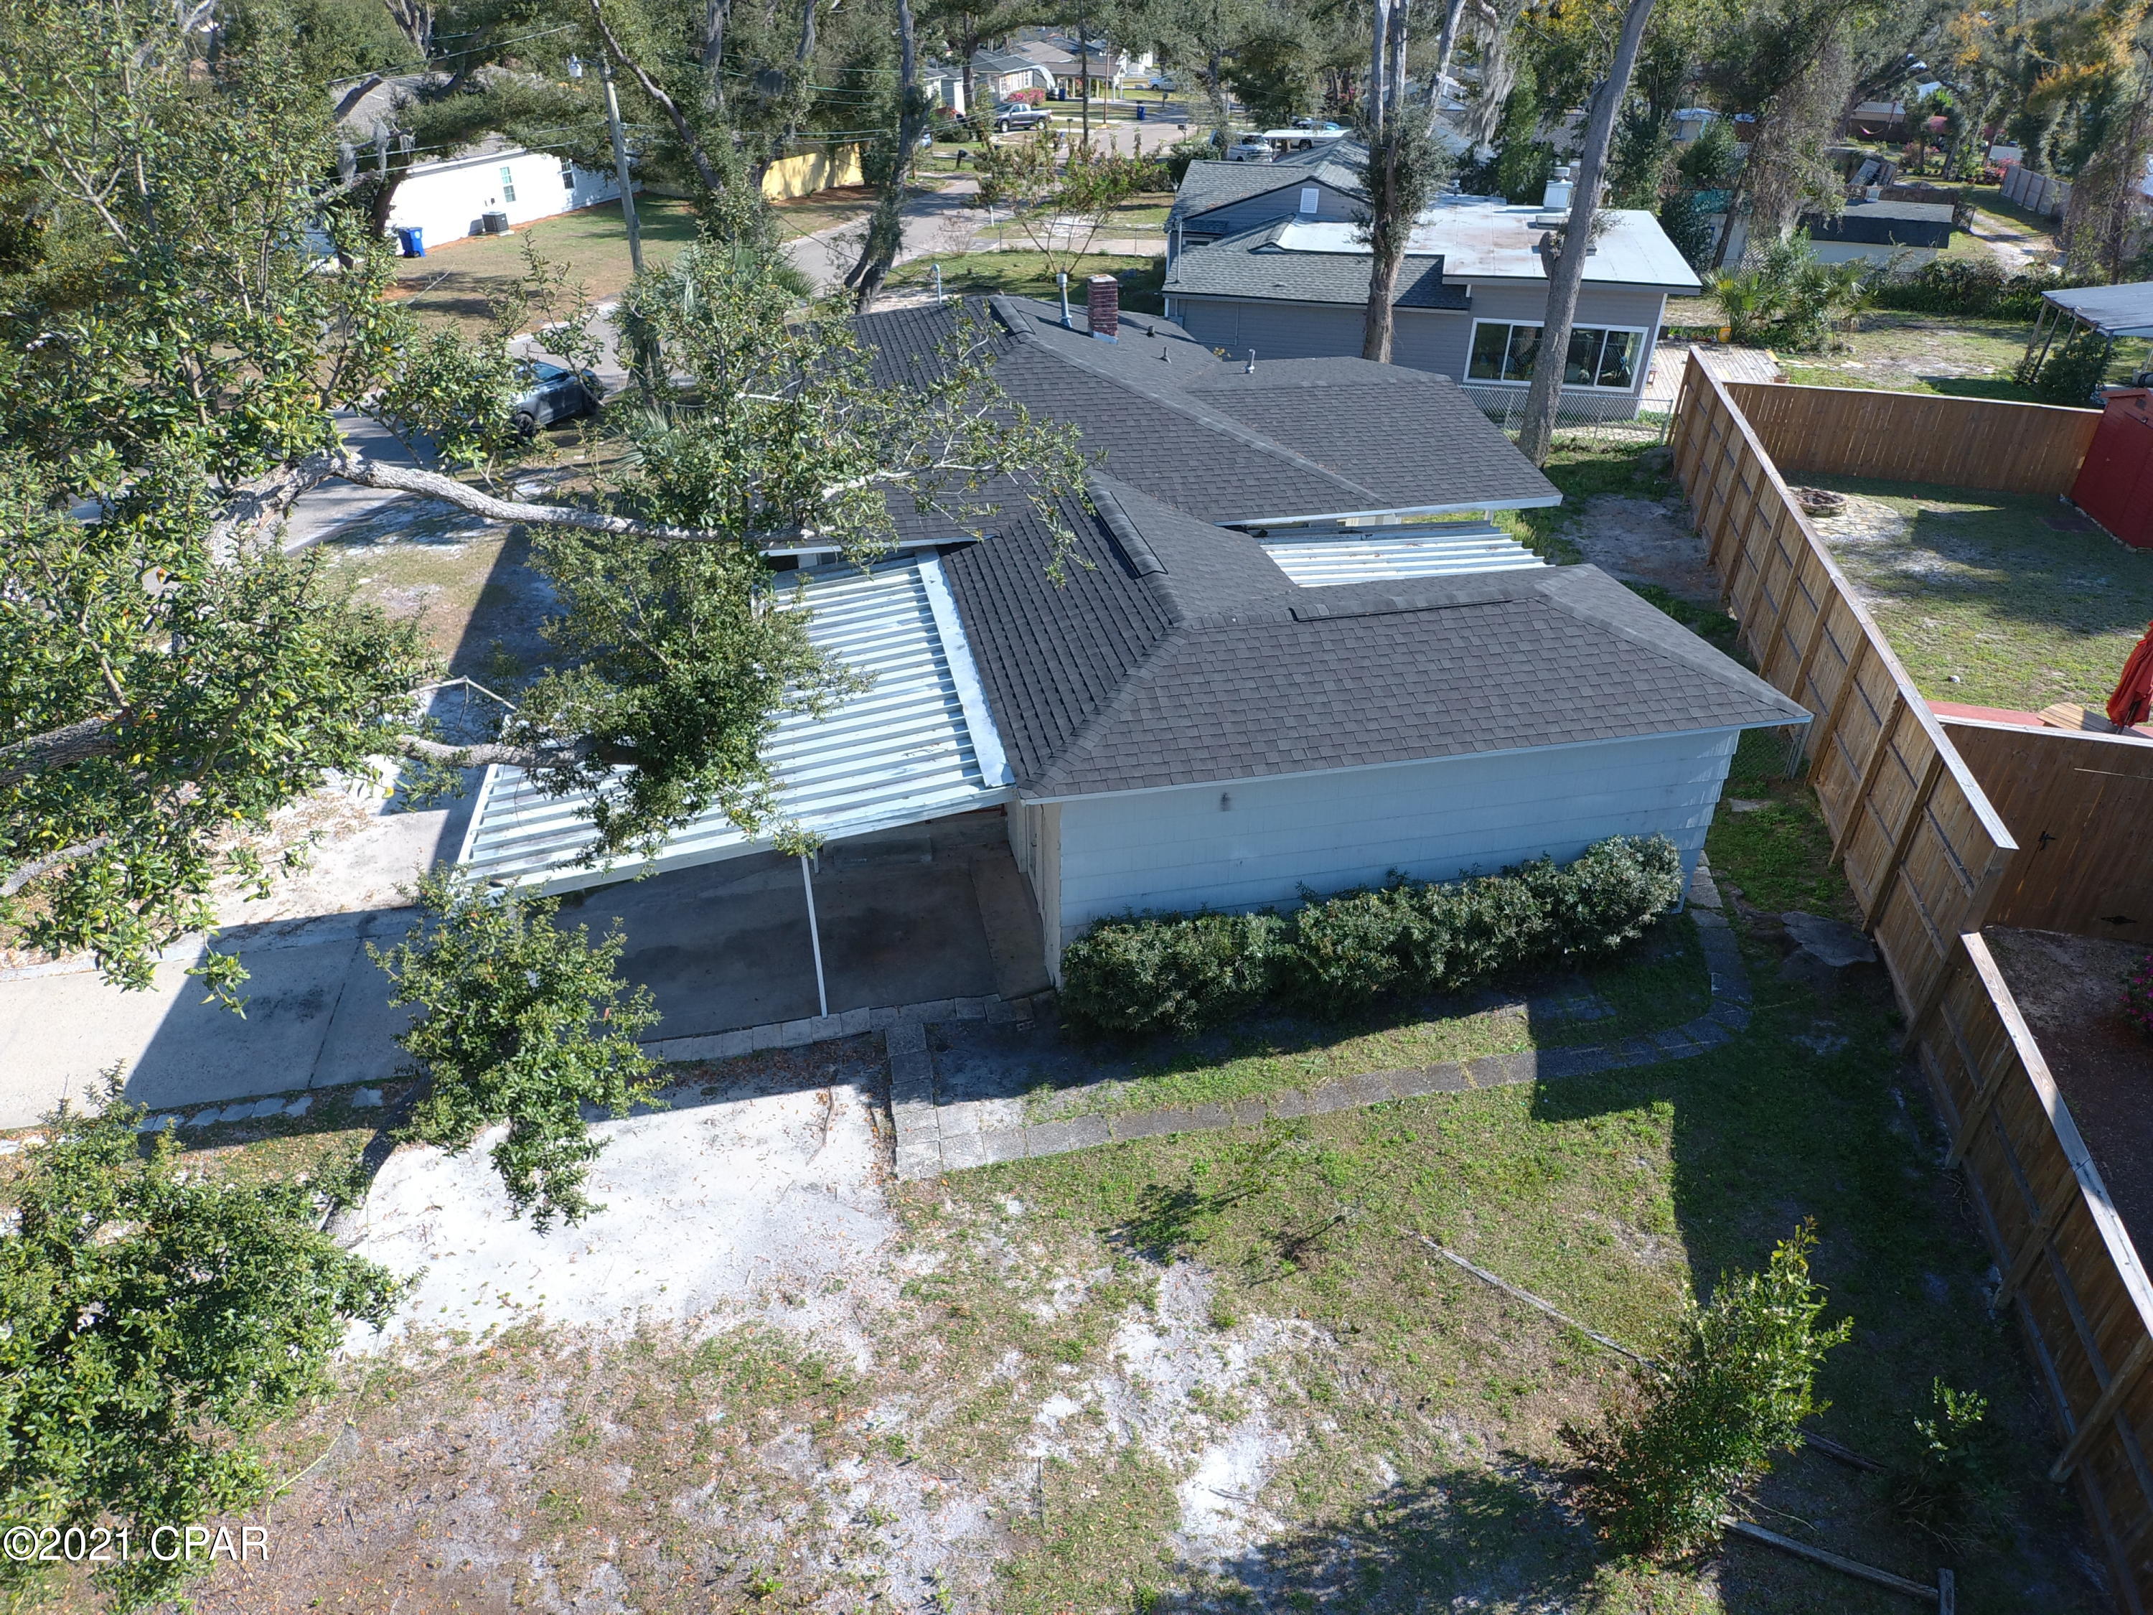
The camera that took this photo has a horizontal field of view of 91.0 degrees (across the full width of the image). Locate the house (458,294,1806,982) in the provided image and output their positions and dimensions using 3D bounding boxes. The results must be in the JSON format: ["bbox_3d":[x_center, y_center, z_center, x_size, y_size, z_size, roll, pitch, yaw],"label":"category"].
[{"bbox_3d":[-0.286,-5.941,18.644,14.600,3.850,20.550,-6,36,-9],"label":"house"}]

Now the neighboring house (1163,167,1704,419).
[{"bbox_3d":[10.628,-18.134,35.207,14.300,4.600,16.200,6,36,7],"label":"neighboring house"}]

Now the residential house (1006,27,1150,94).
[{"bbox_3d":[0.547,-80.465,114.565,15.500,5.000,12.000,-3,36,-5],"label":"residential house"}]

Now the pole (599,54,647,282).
[{"bbox_3d":[-17.095,-23.711,39.802,0.340,8.000,0.340,1,36,0],"label":"pole"}]

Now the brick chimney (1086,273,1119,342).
[{"bbox_3d":[0.498,-10.023,21.402,0.620,1.293,0.550,-6,36,-9],"label":"brick chimney"}]

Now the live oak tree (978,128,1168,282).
[{"bbox_3d":[-0.064,-24.271,42.833,7.600,5.500,6.800,1,36,0],"label":"live oak tree"}]

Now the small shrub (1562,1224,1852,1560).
[{"bbox_3d":[3.836,3.607,6.544,1.500,2.050,1.450,1,36,0],"label":"small shrub"}]

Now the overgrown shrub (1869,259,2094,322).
[{"bbox_3d":[33.873,-19.532,39.852,7.426,1.900,1.900,11,37,14],"label":"overgrown shrub"}]

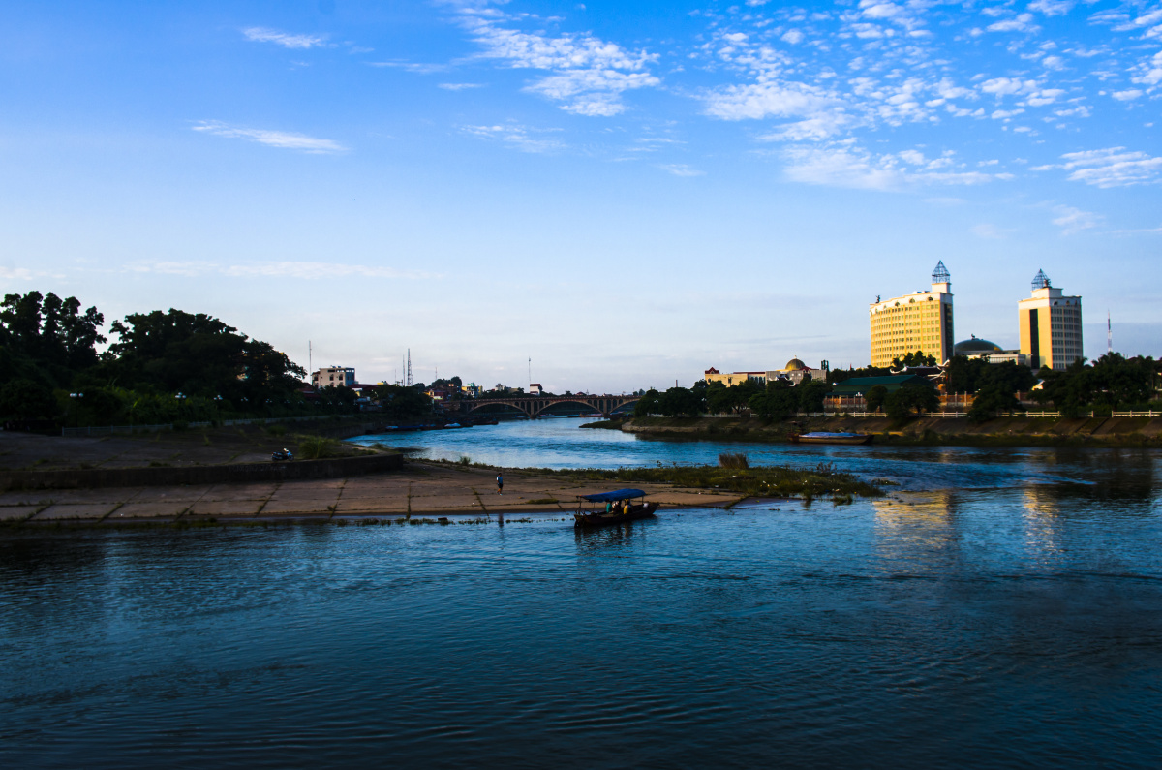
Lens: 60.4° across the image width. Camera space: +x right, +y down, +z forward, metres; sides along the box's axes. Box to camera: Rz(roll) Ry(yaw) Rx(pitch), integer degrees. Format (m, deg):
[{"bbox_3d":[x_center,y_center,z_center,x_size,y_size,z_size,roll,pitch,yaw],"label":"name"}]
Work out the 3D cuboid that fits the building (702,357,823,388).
[{"bbox_3d":[68.350,-1.610,370.000,45.000,17.000,25.000,-1,-1,5],"label":"building"}]

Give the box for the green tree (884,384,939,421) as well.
[{"bbox_3d":[60.930,3.120,184.000,10.200,6.700,8.800,-2,-1,18],"label":"green tree"}]

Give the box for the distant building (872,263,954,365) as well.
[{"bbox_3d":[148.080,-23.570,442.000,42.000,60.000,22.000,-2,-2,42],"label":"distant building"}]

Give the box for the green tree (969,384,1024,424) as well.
[{"bbox_3d":[68.810,3.060,166.000,9.300,6.500,8.300,-2,-1,23],"label":"green tree"}]

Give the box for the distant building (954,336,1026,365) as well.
[{"bbox_3d":[185.490,-8.620,456.000,35.000,26.000,30.000,-2,-1,18],"label":"distant building"}]

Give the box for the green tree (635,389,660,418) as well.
[{"bbox_3d":[18.860,4.960,284.000,7.900,8.400,7.500,-1,-1,4],"label":"green tree"}]

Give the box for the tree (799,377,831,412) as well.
[{"bbox_3d":[49.640,2.310,212.000,7.200,8.300,7.000,-1,-1,13],"label":"tree"}]

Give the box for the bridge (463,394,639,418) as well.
[{"bbox_3d":[-10.830,13.200,573.000,118.000,13.000,10.000,-2,-1,18],"label":"bridge"}]

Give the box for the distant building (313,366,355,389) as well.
[{"bbox_3d":[-106.110,1.770,430.000,18.500,18.500,15.000,-1,-1,3],"label":"distant building"}]

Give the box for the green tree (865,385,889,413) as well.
[{"bbox_3d":[58.060,2.990,196.000,5.000,6.400,5.000,-2,-1,16],"label":"green tree"}]

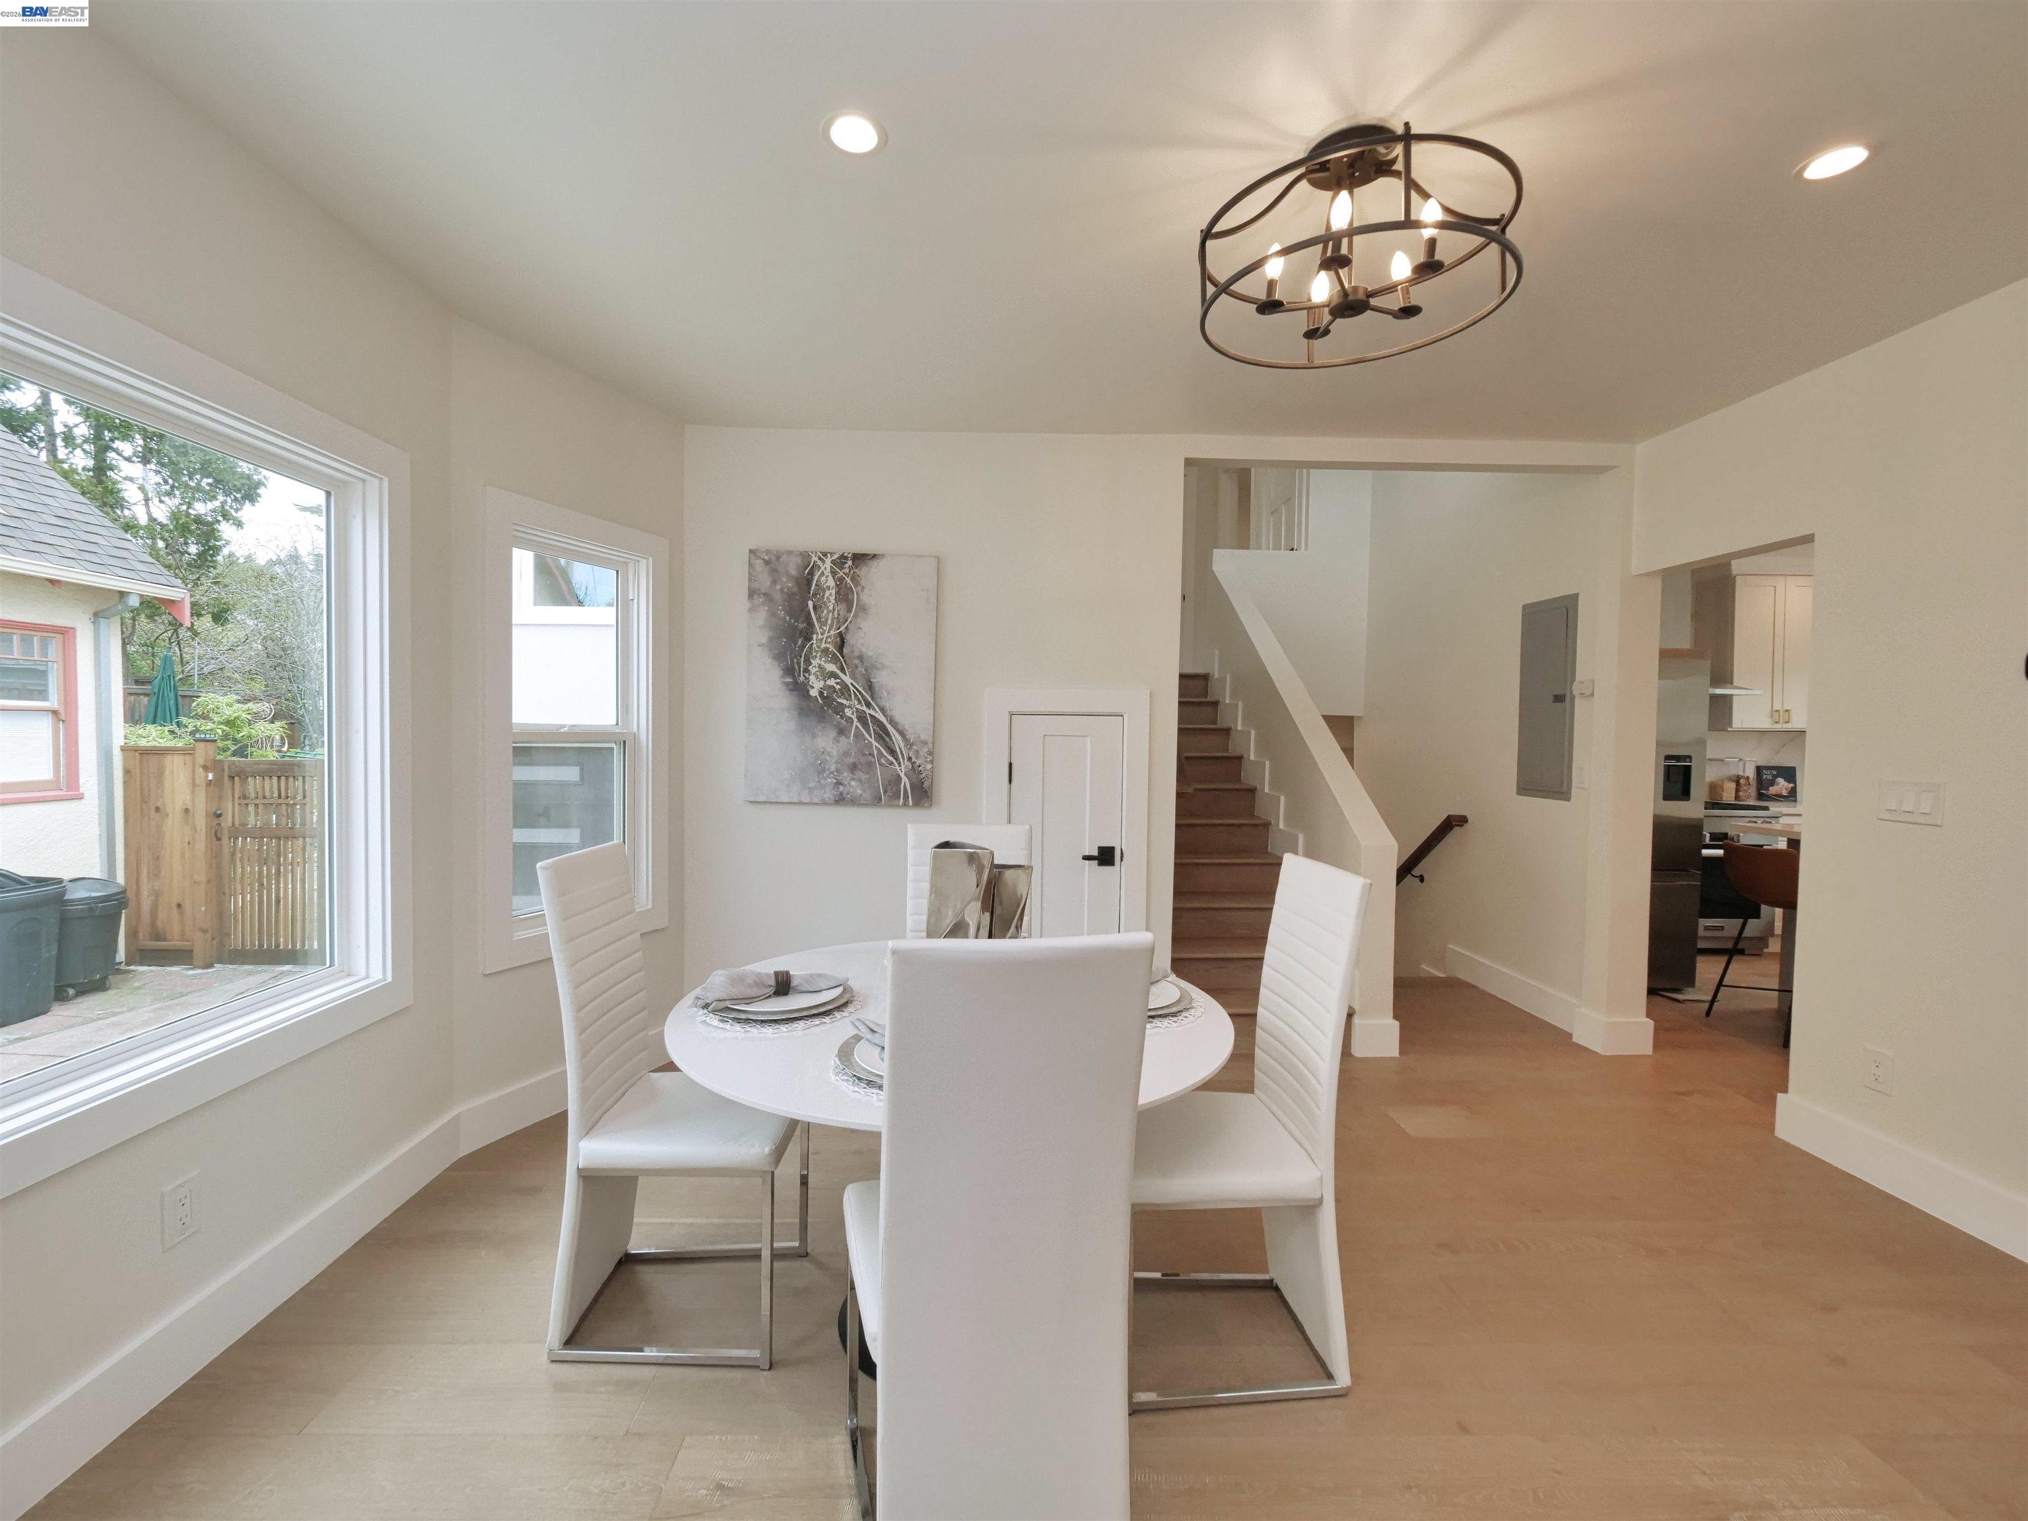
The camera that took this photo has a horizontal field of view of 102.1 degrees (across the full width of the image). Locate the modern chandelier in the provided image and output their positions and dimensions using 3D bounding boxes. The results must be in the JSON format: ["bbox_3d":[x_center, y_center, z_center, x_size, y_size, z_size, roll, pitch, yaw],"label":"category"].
[{"bbox_3d":[0.709,-1.111,1.722,0.610,0.350,0.610,1,2,-1],"label":"modern chandelier"}]

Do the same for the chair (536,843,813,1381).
[{"bbox_3d":[-0.731,0.729,1.856,0.485,1.040,0.370,1,2,-1],"label":"chair"}]

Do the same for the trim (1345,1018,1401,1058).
[{"bbox_3d":[1.510,1.161,3.448,0.200,0.140,0.085,1,2,-1],"label":"trim"}]

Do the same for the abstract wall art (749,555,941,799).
[{"bbox_3d":[-0.704,-0.329,3.361,0.770,1.018,0.035,1,2,-1],"label":"abstract wall art"}]

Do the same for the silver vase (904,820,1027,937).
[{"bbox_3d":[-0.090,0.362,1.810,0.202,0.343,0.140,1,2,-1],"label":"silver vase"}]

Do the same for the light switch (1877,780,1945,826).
[{"bbox_3d":[2.611,0.124,2.394,0.011,0.117,0.166,1,2,-1],"label":"light switch"}]

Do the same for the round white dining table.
[{"bbox_3d":[-0.129,0.895,1.824,1.180,0.725,1.180,1,2,-1],"label":"round white dining table"}]

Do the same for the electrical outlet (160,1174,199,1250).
[{"bbox_3d":[-1.668,0.904,1.647,0.009,0.119,0.074,1,2,-1],"label":"electrical outlet"}]

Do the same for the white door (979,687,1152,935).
[{"bbox_3d":[0.219,0.459,3.423,0.675,1.508,0.060,1,2,-1],"label":"white door"}]

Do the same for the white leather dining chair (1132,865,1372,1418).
[{"bbox_3d":[0.433,0.749,1.789,0.480,1.040,0.370,1,2,-5],"label":"white leather dining chair"}]

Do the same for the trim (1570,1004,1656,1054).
[{"bbox_3d":[2.604,1.172,3.553,0.230,0.145,0.175,1,2,-1],"label":"trim"}]

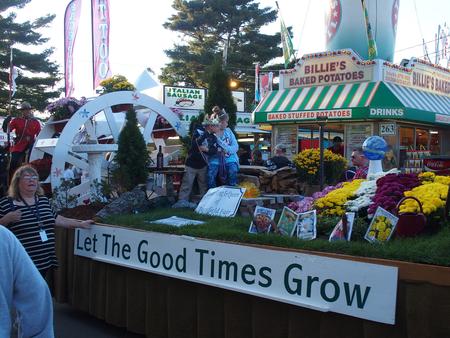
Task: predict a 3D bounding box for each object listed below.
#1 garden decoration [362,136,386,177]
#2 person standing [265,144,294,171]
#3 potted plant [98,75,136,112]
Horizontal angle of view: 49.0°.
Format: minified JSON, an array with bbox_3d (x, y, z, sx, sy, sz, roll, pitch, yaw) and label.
[{"bbox_3d":[1.510,-0.110,5.000,0.260,0.480,0.260,0,1,0],"label":"garden decoration"},{"bbox_3d":[1.010,0.420,9.200,0.420,1.730,0.540,0,1,-32],"label":"person standing"},{"bbox_3d":[-1.360,-0.950,6.250,0.470,0.470,0.450,-1,1,-44],"label":"potted plant"}]

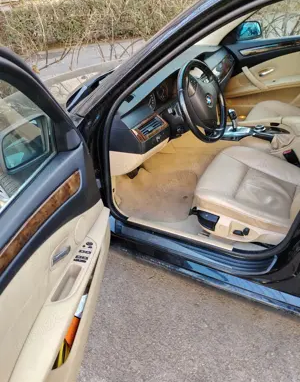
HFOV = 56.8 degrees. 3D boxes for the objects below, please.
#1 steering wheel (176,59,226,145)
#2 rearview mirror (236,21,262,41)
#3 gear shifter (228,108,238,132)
[{"bbox_3d":[0.245,-0.409,1.291,0.090,0.380,0.380,-9,29,44],"label":"steering wheel"},{"bbox_3d":[0.748,-1.230,2.147,0.200,0.140,0.110,-26,36,-18],"label":"rearview mirror"},{"bbox_3d":[0.496,-0.423,1.641,0.055,0.140,0.050,12,42,32],"label":"gear shifter"}]

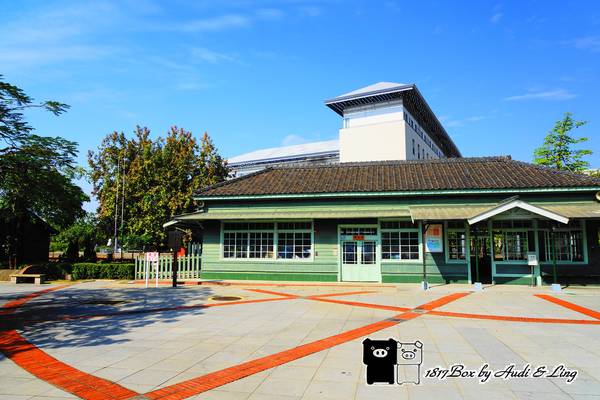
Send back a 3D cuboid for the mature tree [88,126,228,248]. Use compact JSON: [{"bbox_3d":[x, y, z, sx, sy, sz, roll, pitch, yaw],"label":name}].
[{"bbox_3d":[-13.064,-0.543,36.267,12.300,12.371,12.300,0,-6,0],"label":"mature tree"}]

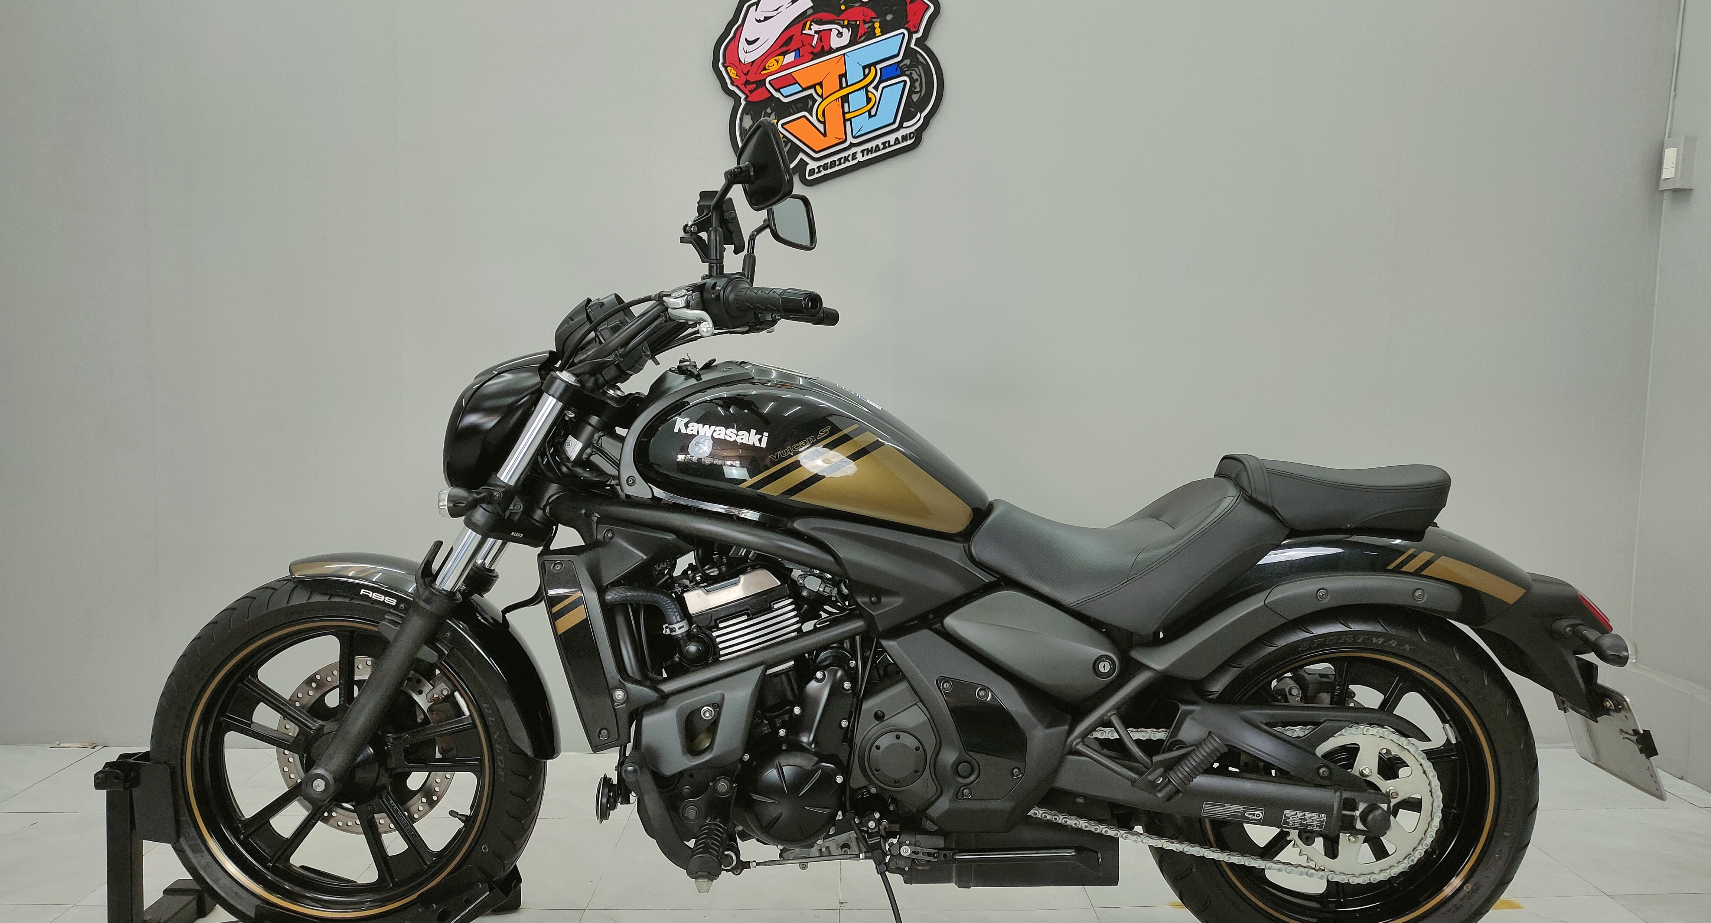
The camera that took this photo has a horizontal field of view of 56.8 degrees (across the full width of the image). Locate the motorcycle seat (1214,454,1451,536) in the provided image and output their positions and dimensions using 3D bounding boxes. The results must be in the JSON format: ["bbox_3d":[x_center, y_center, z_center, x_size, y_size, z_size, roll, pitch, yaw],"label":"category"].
[{"bbox_3d":[0.727,0.052,2.475,0.350,0.120,0.235,0,5,0],"label":"motorcycle seat"}]

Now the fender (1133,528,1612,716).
[{"bbox_3d":[0.800,0.240,2.480,0.760,0.275,0.250,0,5,0],"label":"fender"}]

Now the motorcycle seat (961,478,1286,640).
[{"bbox_3d":[0.415,0.145,2.475,0.470,0.235,0.310,0,5,0],"label":"motorcycle seat"}]

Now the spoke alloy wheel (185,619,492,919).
[{"bbox_3d":[-0.806,0.482,2.515,0.485,0.485,0.110,0,5,0],"label":"spoke alloy wheel"}]

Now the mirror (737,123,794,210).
[{"bbox_3d":[-0.117,-0.381,2.050,0.055,0.115,0.155,-2,5,-23],"label":"mirror"}]

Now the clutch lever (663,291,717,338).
[{"bbox_3d":[-0.225,-0.199,2.130,0.045,0.060,0.165,-2,5,-23],"label":"clutch lever"}]

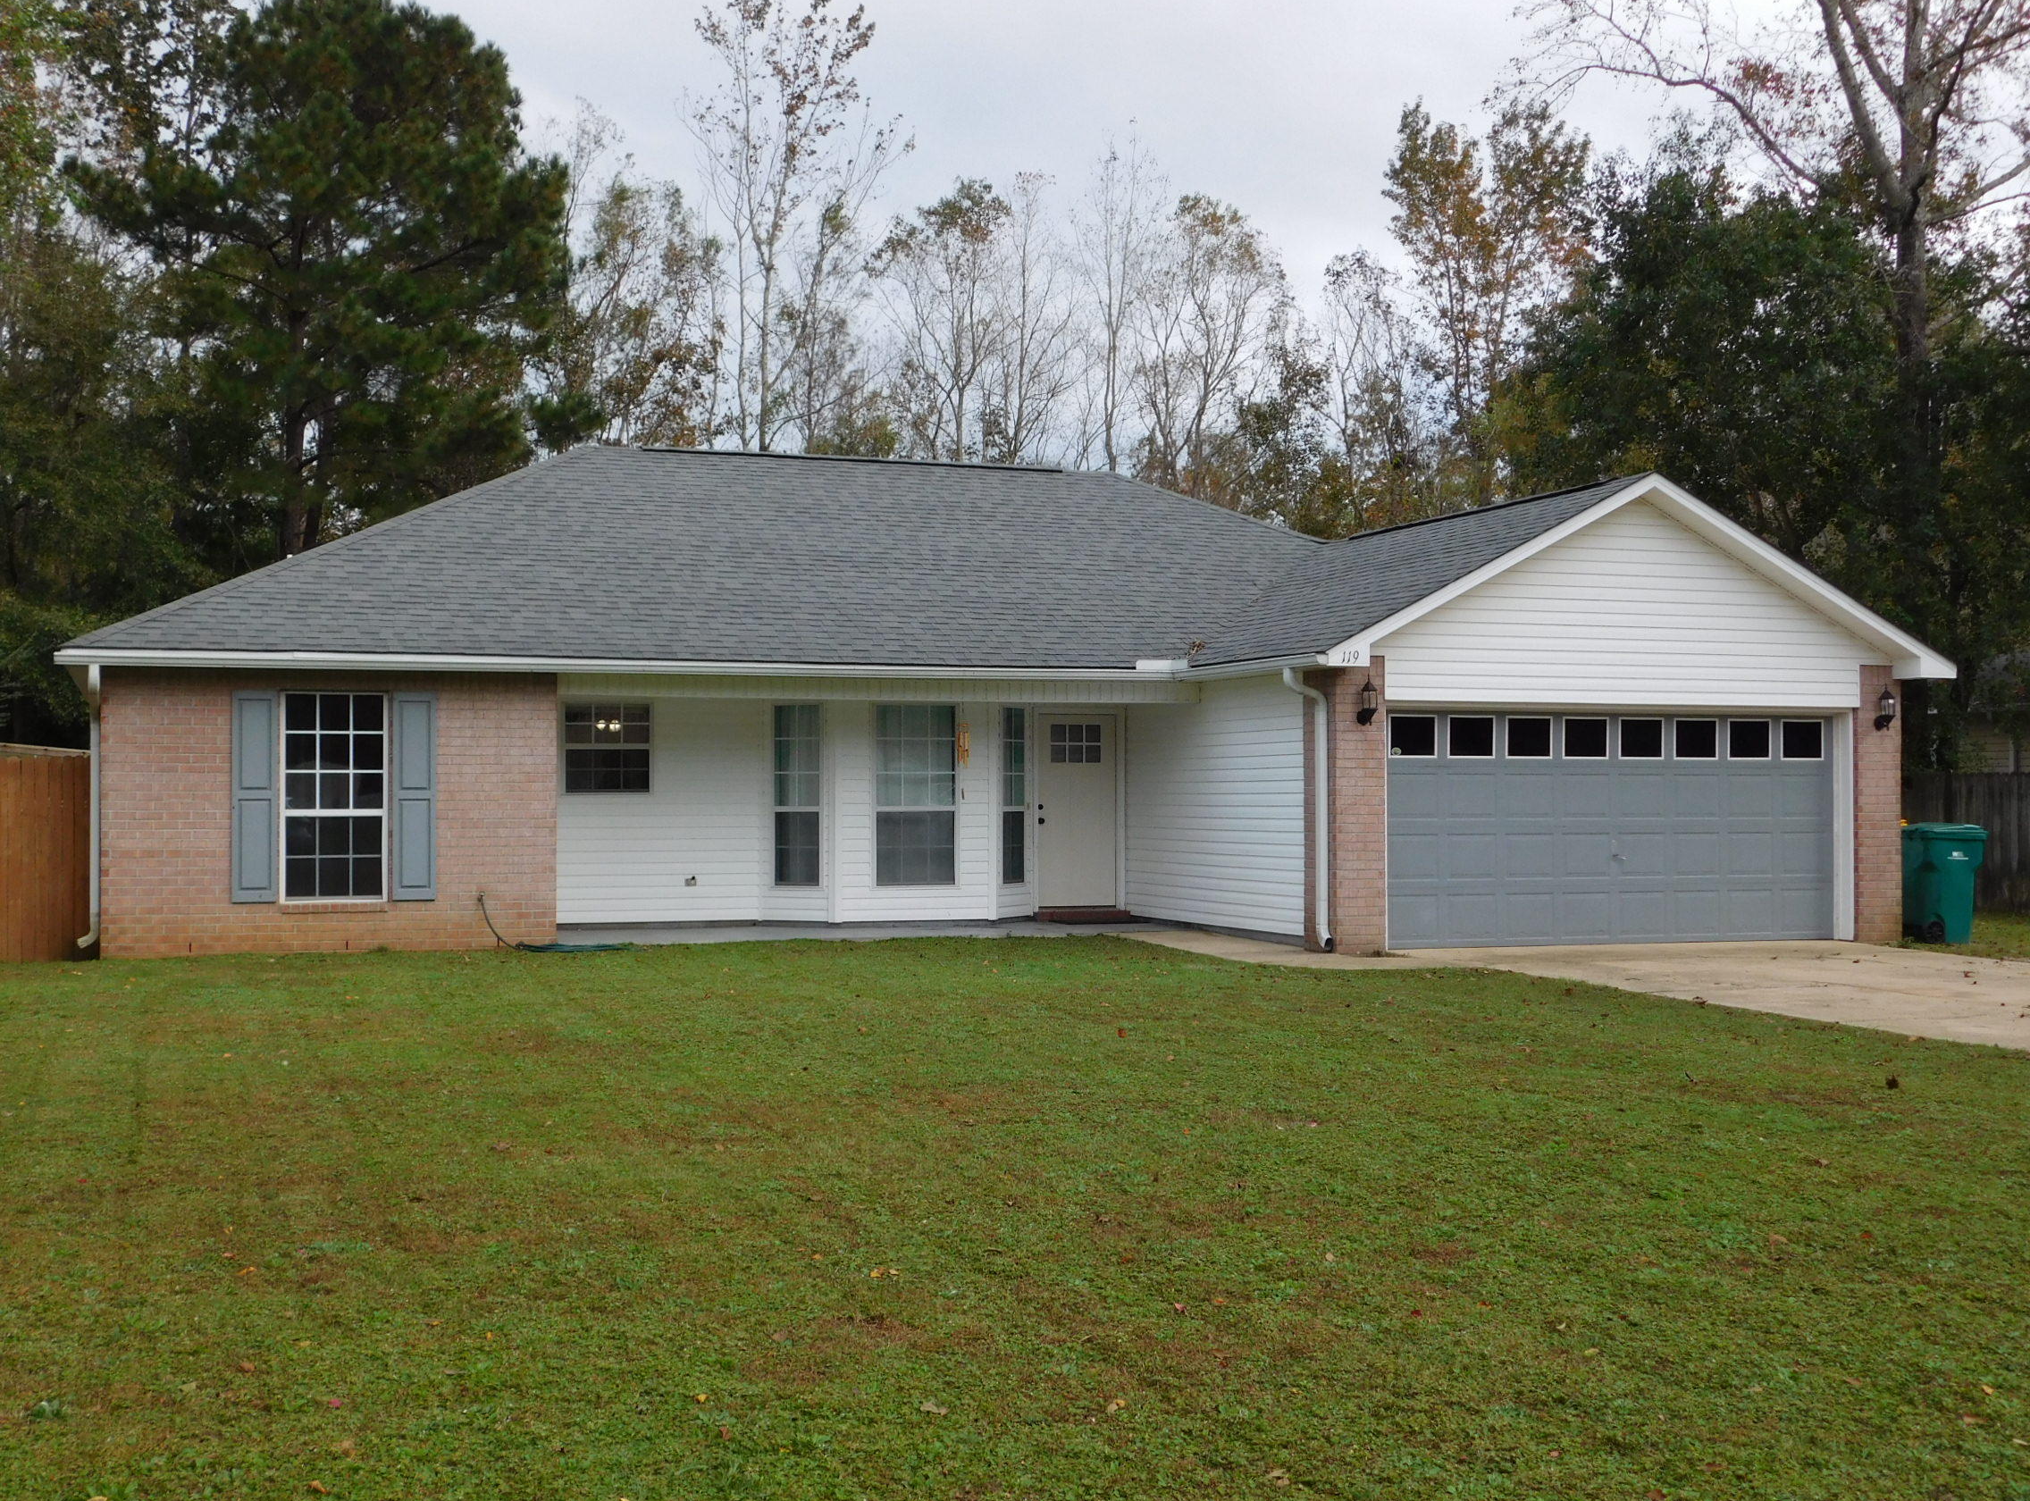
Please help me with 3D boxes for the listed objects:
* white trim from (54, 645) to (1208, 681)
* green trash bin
[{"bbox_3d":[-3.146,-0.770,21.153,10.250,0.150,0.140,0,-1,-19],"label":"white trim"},{"bbox_3d":[9.100,1.320,23.294,0.780,1.170,0.700,0,-1,-8],"label":"green trash bin"}]

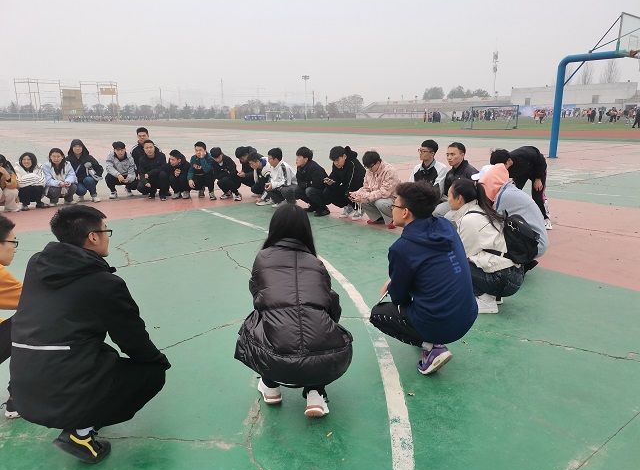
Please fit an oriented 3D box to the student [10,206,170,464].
[{"bbox_3d":[-0.951,0.415,1.985,0.530,1.059,0.700,9,17,32],"label":"student"}]

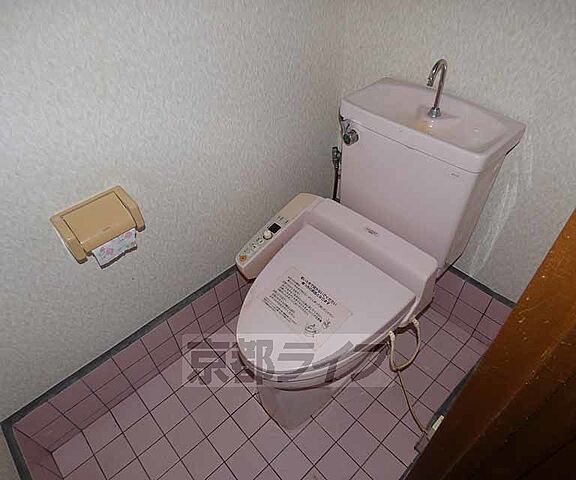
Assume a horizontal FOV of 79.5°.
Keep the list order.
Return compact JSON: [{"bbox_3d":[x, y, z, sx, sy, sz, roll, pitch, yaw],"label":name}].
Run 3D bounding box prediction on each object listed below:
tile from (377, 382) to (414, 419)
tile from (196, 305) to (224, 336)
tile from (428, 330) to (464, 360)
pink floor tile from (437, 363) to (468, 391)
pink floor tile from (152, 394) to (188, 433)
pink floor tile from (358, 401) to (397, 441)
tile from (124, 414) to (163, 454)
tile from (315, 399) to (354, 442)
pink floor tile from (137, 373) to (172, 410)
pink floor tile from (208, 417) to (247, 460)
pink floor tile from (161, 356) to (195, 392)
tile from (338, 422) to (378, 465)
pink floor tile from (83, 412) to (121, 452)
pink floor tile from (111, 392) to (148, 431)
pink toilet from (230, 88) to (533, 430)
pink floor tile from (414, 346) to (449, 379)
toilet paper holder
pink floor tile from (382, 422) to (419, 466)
[{"bbox_3d":[0.369,0.542,1.177,0.098,0.010,0.098,-34,52,-28],"label":"tile"},{"bbox_3d":[-0.294,0.317,1.345,0.098,0.118,0.010,-34,52,-28],"label":"tile"},{"bbox_3d":[0.593,0.400,1.318,0.097,0.010,0.097,-33,50,-27],"label":"tile"},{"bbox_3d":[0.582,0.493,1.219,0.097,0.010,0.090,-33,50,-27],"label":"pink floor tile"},{"bbox_3d":[-0.411,0.609,1.214,0.098,0.010,0.100,-34,50,-28],"label":"pink floor tile"},{"bbox_3d":[0.299,0.599,1.146,0.098,0.010,0.098,-34,52,-28],"label":"pink floor tile"},{"bbox_3d":[-0.484,0.657,1.168,0.098,0.010,0.100,-34,50,-28],"label":"tile"},{"bbox_3d":[0.159,0.600,1.153,0.098,0.010,0.098,-34,52,-28],"label":"tile"},{"bbox_3d":[-0.472,0.550,1.247,0.097,0.010,0.097,-33,50,-27],"label":"pink floor tile"},{"bbox_3d":[-0.199,0.656,1.144,0.098,0.010,0.100,-34,50,-28],"label":"pink floor tile"},{"bbox_3d":[-0.398,0.489,1.272,0.098,0.010,0.103,-34,52,-28],"label":"pink floor tile"},{"bbox_3d":[0.230,0.654,1.112,0.098,0.010,0.100,-34,50,-28],"label":"tile"},{"bbox_3d":[-0.616,0.641,1.154,0.098,0.010,0.098,-34,52,-28],"label":"pink floor tile"},{"bbox_3d":[-0.545,0.594,1.197,0.098,0.010,0.098,-34,52,-28],"label":"pink floor tile"},{"bbox_3d":[0.146,0.065,1.080,0.795,0.825,0.530,-34,52,-28],"label":"pink toilet"},{"bbox_3d":[0.524,0.459,1.301,0.098,0.010,0.100,-34,50,-28],"label":"pink floor tile"},{"bbox_3d":[-0.429,-0.034,0.799,0.163,0.090,0.100,-34,52,-28],"label":"toilet paper holder"},{"bbox_3d":[0.363,0.640,1.079,0.097,0.010,0.097,-33,50,-27],"label":"pink floor tile"}]

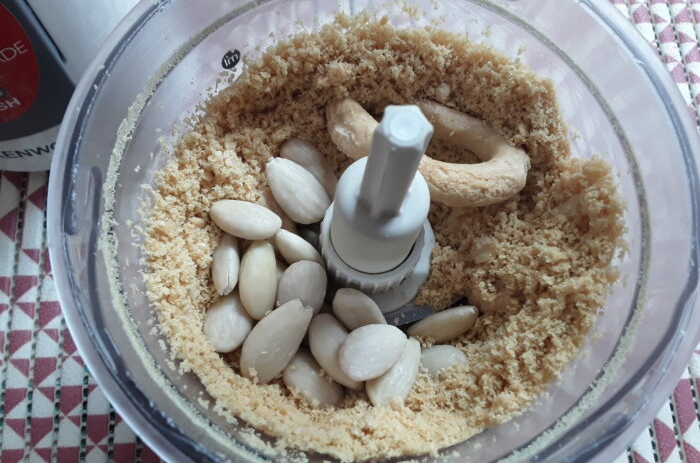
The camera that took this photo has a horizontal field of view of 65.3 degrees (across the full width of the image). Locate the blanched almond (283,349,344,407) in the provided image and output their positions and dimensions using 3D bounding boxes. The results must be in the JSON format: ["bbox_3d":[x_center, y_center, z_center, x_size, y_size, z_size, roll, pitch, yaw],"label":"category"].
[{"bbox_3d":[-0.010,0.041,0.153,0.012,0.008,0.021,-38,72,-14],"label":"blanched almond"}]

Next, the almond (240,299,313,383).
[{"bbox_3d":[-0.020,0.030,0.148,0.012,0.008,0.026,31,72,14],"label":"almond"}]

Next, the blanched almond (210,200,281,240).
[{"bbox_3d":[-0.030,-0.003,0.157,0.021,0.009,0.012,15,45,-5],"label":"blanched almond"}]

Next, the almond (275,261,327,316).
[{"bbox_3d":[-0.014,0.018,0.157,0.013,0.009,0.022,15,95,3],"label":"almond"}]

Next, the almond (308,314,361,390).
[{"bbox_3d":[-0.004,0.033,0.152,0.012,0.008,0.024,-21,67,-19],"label":"almond"}]

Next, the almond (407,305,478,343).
[{"bbox_3d":[0.027,0.028,0.161,0.022,0.012,0.008,-21,54,-5],"label":"almond"}]

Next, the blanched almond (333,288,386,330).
[{"bbox_3d":[0.003,0.025,0.160,0.012,0.009,0.022,-39,97,19],"label":"blanched almond"}]

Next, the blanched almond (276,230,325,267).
[{"bbox_3d":[-0.015,0.007,0.163,0.021,0.012,0.009,45,49,-2],"label":"blanched almond"}]

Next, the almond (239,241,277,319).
[{"bbox_3d":[-0.026,0.014,0.157,0.012,0.009,0.024,14,66,-29],"label":"almond"}]

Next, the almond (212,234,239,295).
[{"bbox_3d":[-0.036,0.008,0.160,0.008,0.013,0.023,4,69,-15],"label":"almond"}]

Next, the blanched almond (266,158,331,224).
[{"bbox_3d":[-0.016,-0.013,0.166,0.014,0.009,0.024,-37,87,-14],"label":"blanched almond"}]

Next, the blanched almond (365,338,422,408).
[{"bbox_3d":[0.012,0.038,0.151,0.012,0.008,0.021,30,69,-4],"label":"blanched almond"}]

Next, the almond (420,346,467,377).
[{"bbox_3d":[0.026,0.040,0.158,0.021,0.009,0.013,-38,71,27],"label":"almond"}]

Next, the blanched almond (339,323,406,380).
[{"bbox_3d":[0.006,0.033,0.148,0.021,0.008,0.013,-25,73,-11],"label":"blanched almond"}]

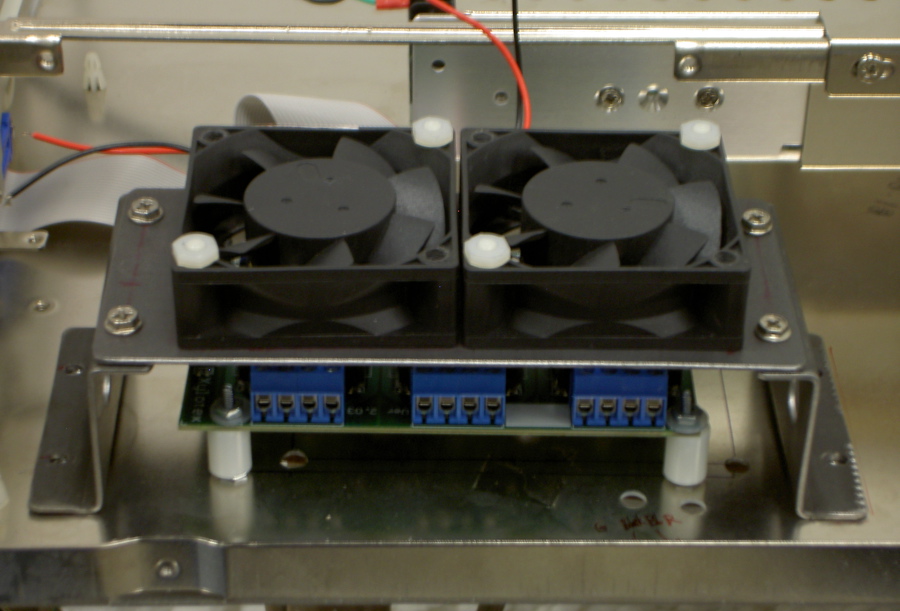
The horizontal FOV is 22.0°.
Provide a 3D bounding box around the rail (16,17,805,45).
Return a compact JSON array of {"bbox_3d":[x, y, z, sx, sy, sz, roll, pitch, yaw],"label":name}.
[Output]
[{"bbox_3d":[-0.009,-0.073,0.617,0.219,0.004,0.007,0,34,0],"label":"rail"}]

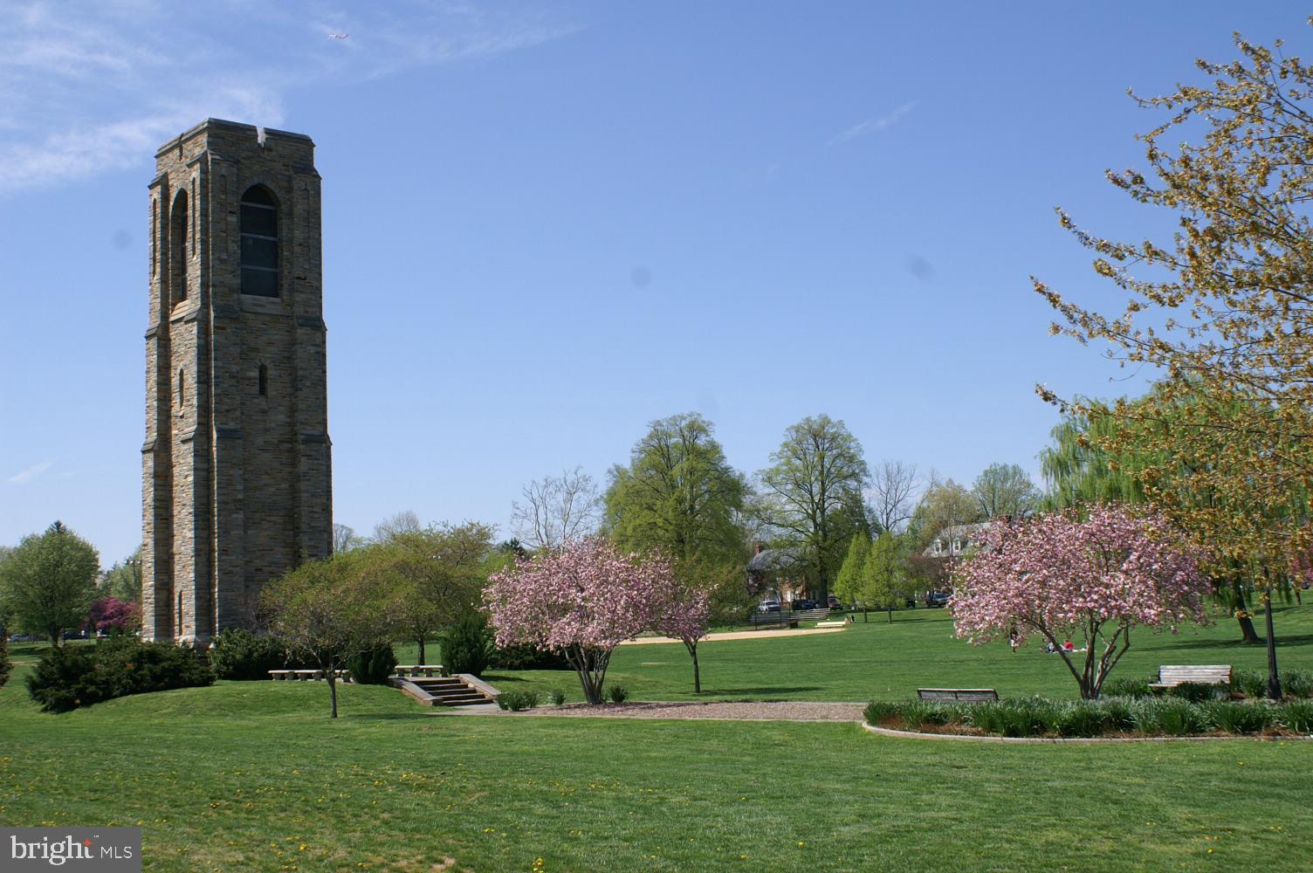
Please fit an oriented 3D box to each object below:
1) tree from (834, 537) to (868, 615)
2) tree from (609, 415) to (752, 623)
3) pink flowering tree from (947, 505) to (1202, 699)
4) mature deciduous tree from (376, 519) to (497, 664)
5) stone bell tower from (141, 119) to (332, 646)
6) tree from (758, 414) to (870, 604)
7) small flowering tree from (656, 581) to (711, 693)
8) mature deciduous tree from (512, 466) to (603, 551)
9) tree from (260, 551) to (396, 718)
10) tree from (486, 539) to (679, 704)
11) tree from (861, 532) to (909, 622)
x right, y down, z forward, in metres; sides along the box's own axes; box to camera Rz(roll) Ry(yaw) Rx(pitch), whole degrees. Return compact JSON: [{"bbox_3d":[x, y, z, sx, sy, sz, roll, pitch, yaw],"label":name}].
[{"bbox_3d":[19.073,13.472,146.317,4.224,8.486,4.224,-3,-6,7],"label":"tree"},{"bbox_3d":[2.564,9.565,186.989,17.427,25.045,17.427,-2,-6,1],"label":"tree"},{"bbox_3d":[10.419,4.120,37.737,6.211,4.794,6.211,-4,-6,15],"label":"pink flowering tree"},{"bbox_3d":[-8.687,6.111,59.722,4.746,5.574,4.746,-1,-6,-8],"label":"mature deciduous tree"},{"bbox_3d":[-16.728,-1.324,61.063,5.900,21.310,5.900,3,-8,-42],"label":"stone bell tower"},{"bbox_3d":[20.195,9.492,196.981,14.087,24.932,14.087,-3,-6,6],"label":"tree"},{"bbox_3d":[0.863,6.346,48.604,1.723,3.552,1.723,-2,-6,1],"label":"small flowering tree"},{"bbox_3d":[-12.399,13.111,189.699,10.960,18.901,10.960,-2,-6,-4],"label":"mature deciduous tree"},{"bbox_3d":[-9.313,5.624,43.690,3.932,4.736,3.932,-1,-6,-12],"label":"tree"},{"bbox_3d":[-2.267,5.498,45.687,5.609,4.923,5.609,-2,-6,-3],"label":"tree"},{"bbox_3d":[21.965,13.421,146.311,4.895,8.778,4.895,-3,-6,8],"label":"tree"}]

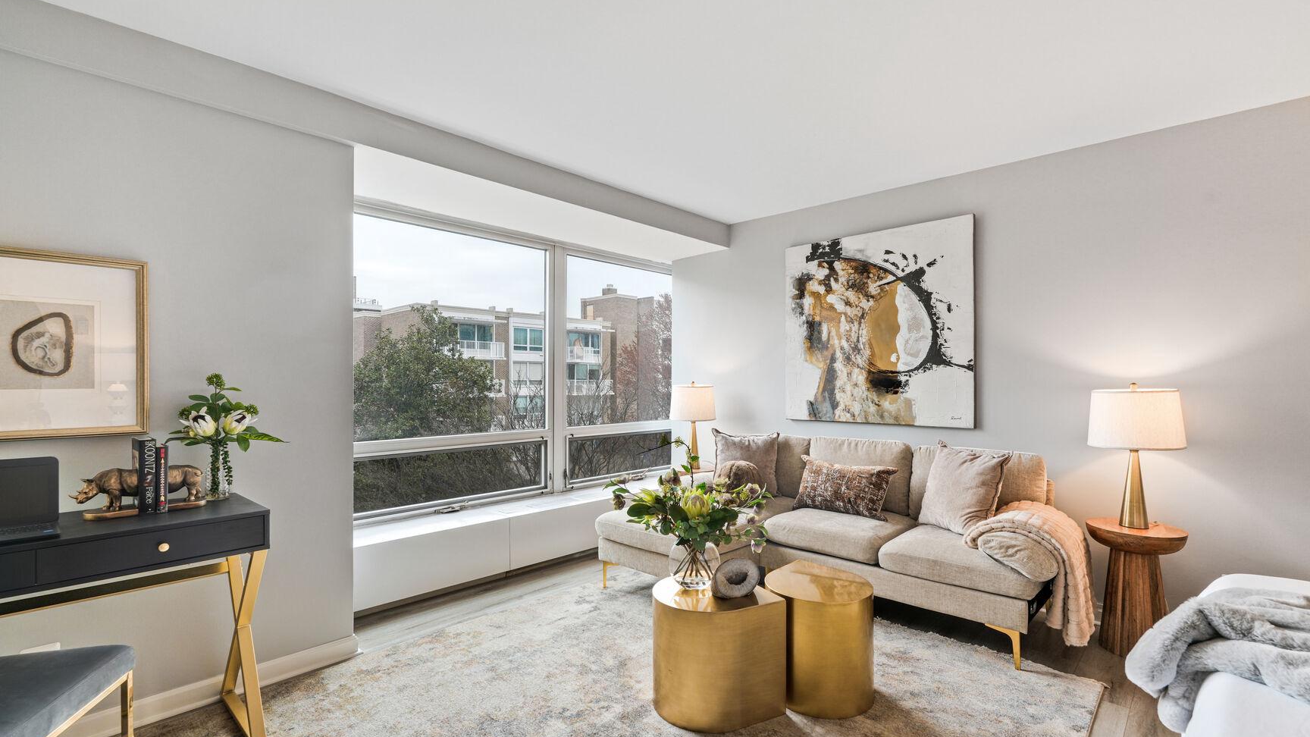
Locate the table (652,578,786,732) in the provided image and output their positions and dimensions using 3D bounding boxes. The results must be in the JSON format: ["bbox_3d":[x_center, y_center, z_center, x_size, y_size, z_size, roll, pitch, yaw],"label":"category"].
[{"bbox_3d":[0.203,1.048,2.206,0.415,0.408,0.400,1,-1,-24],"label":"table"}]

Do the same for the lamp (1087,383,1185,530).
[{"bbox_3d":[2.147,0.387,2.606,0.346,0.642,0.346,-1,-2,43],"label":"lamp"}]

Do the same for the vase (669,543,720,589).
[{"bbox_3d":[0.162,0.761,2.280,0.200,0.168,0.200,0,-1,4],"label":"vase"}]

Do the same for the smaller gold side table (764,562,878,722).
[{"bbox_3d":[0.629,1.031,2.244,0.406,0.403,0.406,-1,-2,43],"label":"smaller gold side table"}]

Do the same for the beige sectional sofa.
[{"bbox_3d":[0.873,0.852,3.213,2.110,0.850,1.420,-1,-1,43],"label":"beige sectional sofa"}]

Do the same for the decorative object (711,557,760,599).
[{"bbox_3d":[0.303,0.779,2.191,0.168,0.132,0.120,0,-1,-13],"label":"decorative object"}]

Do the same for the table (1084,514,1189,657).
[{"bbox_3d":[2.179,0.996,2.636,0.356,0.552,0.356,-1,-1,43],"label":"table"}]

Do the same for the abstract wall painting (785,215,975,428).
[{"bbox_3d":[1.407,-0.261,3.787,1.227,1.236,0.040,-1,-2,43],"label":"abstract wall painting"}]

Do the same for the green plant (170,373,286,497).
[{"bbox_3d":[-1.532,0.243,2.089,0.270,0.456,0.360,-1,-2,43],"label":"green plant"}]

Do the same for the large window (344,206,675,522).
[{"bbox_3d":[-0.780,-0.017,4.045,0.100,1.740,2.660,-1,-2,43],"label":"large window"}]

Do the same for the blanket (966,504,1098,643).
[{"bbox_3d":[1.688,0.908,2.623,0.430,0.570,0.460,-1,-2,43],"label":"blanket"}]

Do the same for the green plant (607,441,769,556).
[{"bbox_3d":[0.126,0.501,2.271,0.630,0.470,0.500,0,-1,3],"label":"green plant"}]

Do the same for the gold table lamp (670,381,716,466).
[{"bbox_3d":[0.288,0.419,4.324,0.346,0.642,0.346,0,-1,0],"label":"gold table lamp"}]

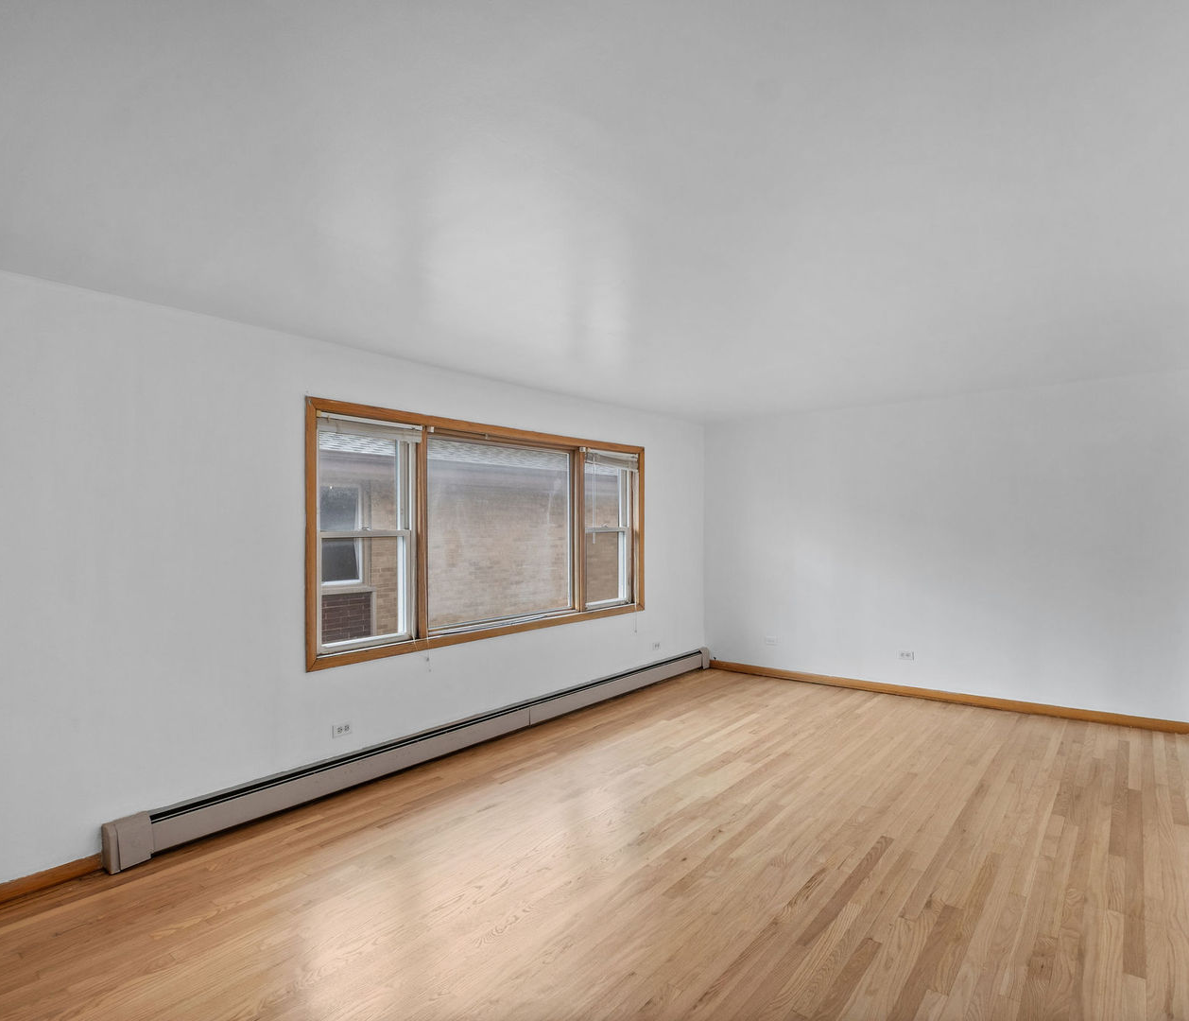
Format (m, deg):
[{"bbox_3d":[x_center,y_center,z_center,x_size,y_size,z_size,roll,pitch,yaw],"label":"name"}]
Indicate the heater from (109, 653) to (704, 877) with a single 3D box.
[{"bbox_3d":[-0.473,1.461,4.586,0.085,0.190,4.925,-2,-2,40],"label":"heater"}]

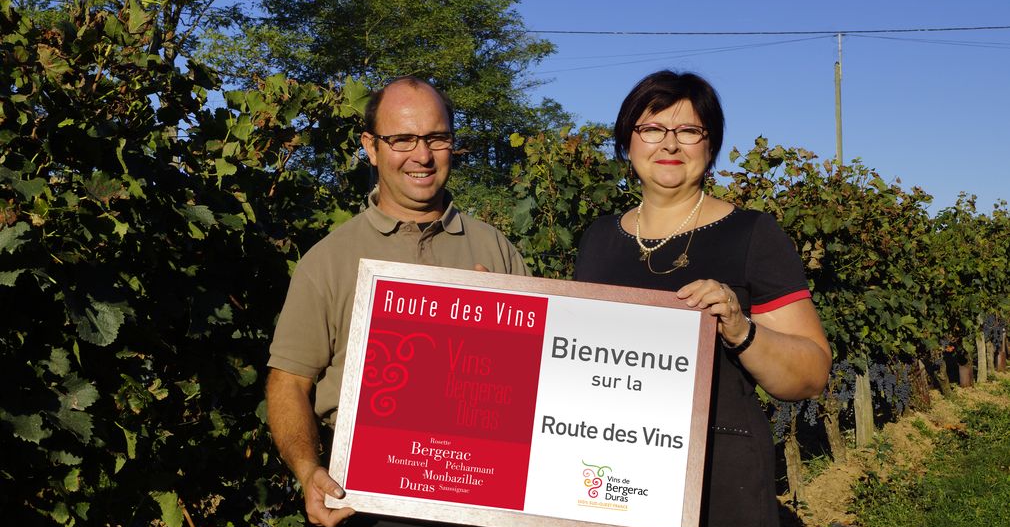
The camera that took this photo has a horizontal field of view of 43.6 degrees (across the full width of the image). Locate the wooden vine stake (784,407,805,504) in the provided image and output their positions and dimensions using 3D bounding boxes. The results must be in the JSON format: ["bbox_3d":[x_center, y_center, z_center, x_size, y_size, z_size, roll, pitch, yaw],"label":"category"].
[{"bbox_3d":[1.424,0.948,6.200,0.080,0.460,0.080,-3,0,13],"label":"wooden vine stake"}]

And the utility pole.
[{"bbox_3d":[9.540,-2.659,36.000,0.220,7.920,0.210,-1,0,15],"label":"utility pole"}]

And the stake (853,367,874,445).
[{"bbox_3d":[2.304,0.911,8.100,0.115,0.540,0.100,-1,0,16],"label":"stake"}]

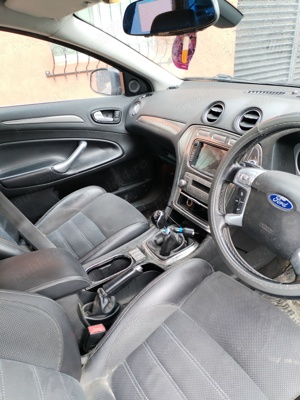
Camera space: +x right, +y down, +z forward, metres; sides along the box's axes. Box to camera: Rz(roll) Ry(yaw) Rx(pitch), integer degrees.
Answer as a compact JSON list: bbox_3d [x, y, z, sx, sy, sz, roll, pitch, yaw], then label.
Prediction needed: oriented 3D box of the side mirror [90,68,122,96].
[{"bbox_3d":[-0.246,-0.667,1.661,0.100,0.145,0.205,-26,34,-34],"label":"side mirror"}]

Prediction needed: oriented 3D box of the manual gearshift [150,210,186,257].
[{"bbox_3d":[0.057,0.087,1.014,0.125,0.160,0.105,-21,31,-27],"label":"manual gearshift"}]

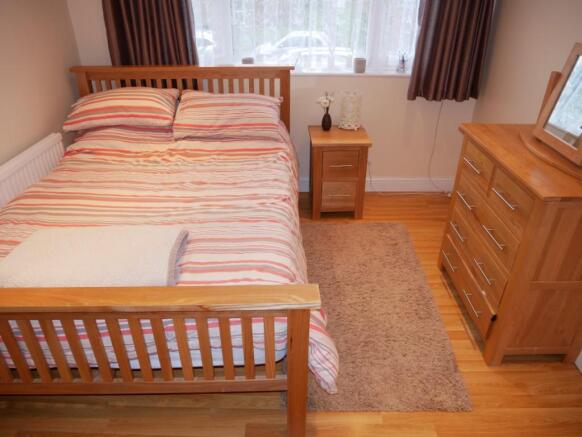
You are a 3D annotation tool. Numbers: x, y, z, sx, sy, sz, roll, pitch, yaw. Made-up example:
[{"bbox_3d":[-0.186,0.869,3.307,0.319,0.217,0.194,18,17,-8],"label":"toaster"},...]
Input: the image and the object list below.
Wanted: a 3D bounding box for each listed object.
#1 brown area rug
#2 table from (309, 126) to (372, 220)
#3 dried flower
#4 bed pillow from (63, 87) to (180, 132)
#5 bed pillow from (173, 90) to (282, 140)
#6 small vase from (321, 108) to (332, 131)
[{"bbox_3d":[0.393,0.402,2.297,0.770,0.025,1.520,1,29,3],"label":"brown area rug"},{"bbox_3d":[0.355,-0.340,3.050,0.415,0.585,0.420,1,29,2],"label":"table"},{"bbox_3d":[0.255,-0.854,2.950,0.125,0.135,0.105,1,29,2],"label":"dried flower"},{"bbox_3d":[-1.153,-0.747,2.823,0.720,0.170,0.450,1,51,2],"label":"bed pillow"},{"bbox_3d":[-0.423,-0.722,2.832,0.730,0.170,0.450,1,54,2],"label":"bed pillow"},{"bbox_3d":[0.265,-0.743,3.012,0.075,0.157,0.075,1,29,2],"label":"small vase"}]

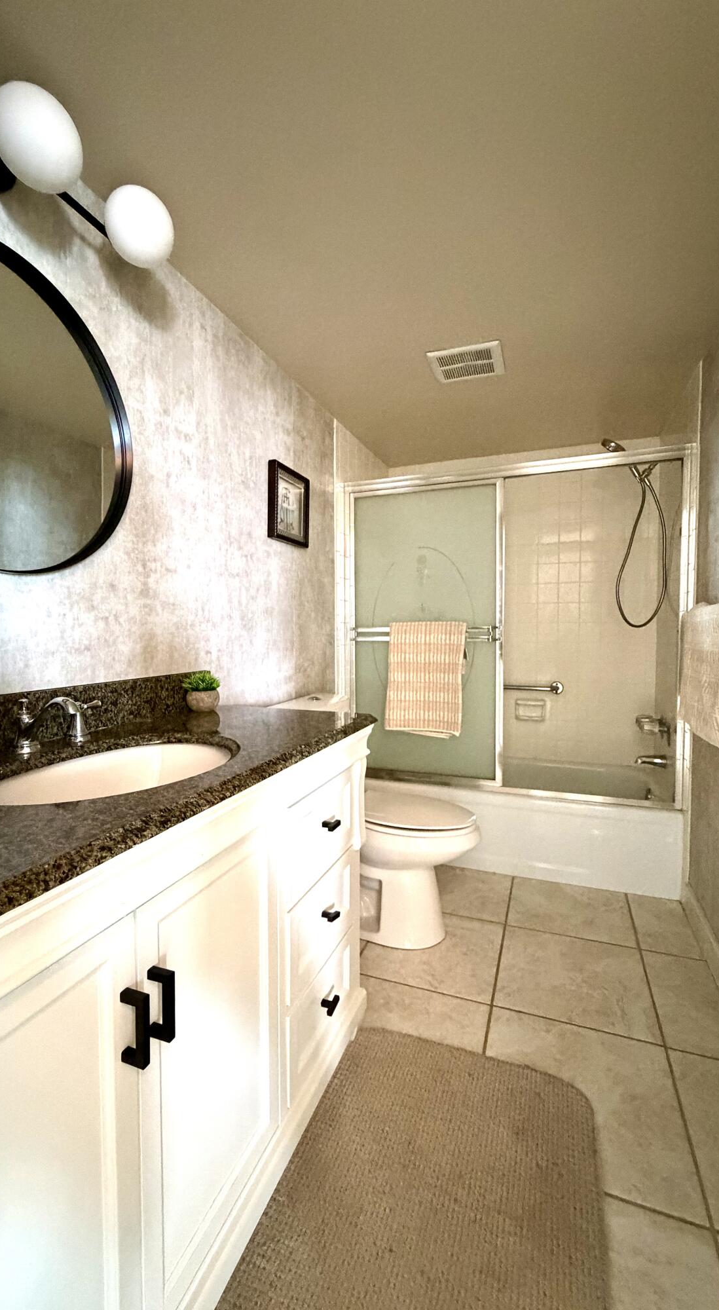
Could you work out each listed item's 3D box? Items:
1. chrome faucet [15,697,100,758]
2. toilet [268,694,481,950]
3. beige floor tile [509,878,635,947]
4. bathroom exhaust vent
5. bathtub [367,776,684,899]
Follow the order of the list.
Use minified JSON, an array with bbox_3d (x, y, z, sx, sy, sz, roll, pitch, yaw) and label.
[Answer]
[{"bbox_3d":[-0.573,0.130,1.098,0.174,0.109,0.210,1,3,21],"label":"chrome faucet"},{"bbox_3d":[0.081,0.611,2.070,0.777,0.828,0.420,1,3,21],"label":"toilet"},{"bbox_3d":[0.827,1.000,2.084,0.442,0.010,0.405,1,3,20],"label":"beige floor tile"},{"bbox_3d":[0.403,-1.068,1.959,0.250,0.020,0.250,1,3,20],"label":"bathroom exhaust vent"},{"bbox_3d":[0.741,0.802,2.792,1.524,0.381,0.751,1,3,21],"label":"bathtub"}]

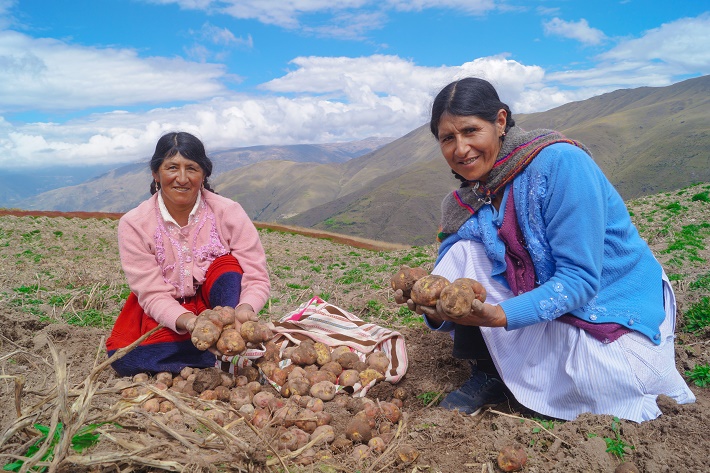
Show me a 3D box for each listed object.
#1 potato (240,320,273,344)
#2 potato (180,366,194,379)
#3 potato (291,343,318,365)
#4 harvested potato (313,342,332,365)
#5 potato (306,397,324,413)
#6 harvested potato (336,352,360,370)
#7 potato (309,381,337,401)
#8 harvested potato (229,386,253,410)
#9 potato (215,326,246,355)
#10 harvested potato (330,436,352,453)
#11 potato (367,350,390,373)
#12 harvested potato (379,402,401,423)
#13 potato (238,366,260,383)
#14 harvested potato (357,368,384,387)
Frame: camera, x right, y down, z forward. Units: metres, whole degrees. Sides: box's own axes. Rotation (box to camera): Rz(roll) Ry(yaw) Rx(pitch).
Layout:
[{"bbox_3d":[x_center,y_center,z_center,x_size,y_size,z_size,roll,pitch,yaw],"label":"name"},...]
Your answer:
[{"bbox_3d":[-0.272,0.265,1.470,0.086,0.064,0.066,0,3,0],"label":"potato"},{"bbox_3d":[-0.510,0.414,1.620,0.042,0.037,0.040,0,3,0],"label":"potato"},{"bbox_3d":[-0.148,0.343,1.560,0.080,0.062,0.065,0,3,0],"label":"potato"},{"bbox_3d":[-0.094,0.343,1.545,0.055,0.070,0.058,0,8,0],"label":"harvested potato"},{"bbox_3d":[-0.101,0.434,1.370,0.044,0.038,0.043,-1,8,-4],"label":"potato"},{"bbox_3d":[-0.020,0.359,1.524,0.069,0.054,0.060,0,8,0],"label":"harvested potato"},{"bbox_3d":[-0.081,0.398,1.375,0.067,0.052,0.057,0,8,0],"label":"potato"},{"bbox_3d":[-0.295,0.420,1.380,0.062,0.059,0.058,0,3,0],"label":"harvested potato"},{"bbox_3d":[-0.325,0.276,1.401,0.075,0.068,0.071,0,8,0],"label":"potato"},{"bbox_3d":[-0.028,0.438,1.120,0.045,0.036,0.042,0,3,0],"label":"harvested potato"},{"bbox_3d":[0.068,0.368,1.550,0.066,0.060,0.062,0,8,3],"label":"potato"},{"bbox_3d":[0.085,0.432,1.308,0.057,0.050,0.054,0,8,0],"label":"harvested potato"},{"bbox_3d":[-0.302,0.395,1.524,0.063,0.054,0.057,0,8,0],"label":"potato"},{"bbox_3d":[0.046,0.397,1.500,0.068,0.053,0.056,0,8,2],"label":"harvested potato"}]

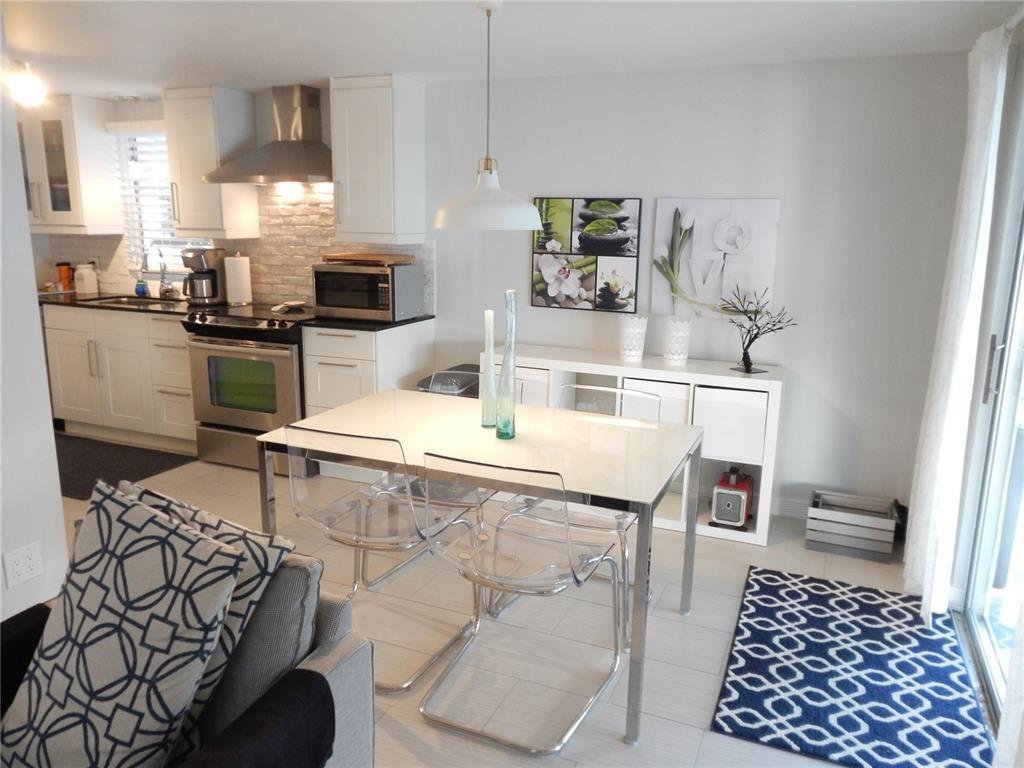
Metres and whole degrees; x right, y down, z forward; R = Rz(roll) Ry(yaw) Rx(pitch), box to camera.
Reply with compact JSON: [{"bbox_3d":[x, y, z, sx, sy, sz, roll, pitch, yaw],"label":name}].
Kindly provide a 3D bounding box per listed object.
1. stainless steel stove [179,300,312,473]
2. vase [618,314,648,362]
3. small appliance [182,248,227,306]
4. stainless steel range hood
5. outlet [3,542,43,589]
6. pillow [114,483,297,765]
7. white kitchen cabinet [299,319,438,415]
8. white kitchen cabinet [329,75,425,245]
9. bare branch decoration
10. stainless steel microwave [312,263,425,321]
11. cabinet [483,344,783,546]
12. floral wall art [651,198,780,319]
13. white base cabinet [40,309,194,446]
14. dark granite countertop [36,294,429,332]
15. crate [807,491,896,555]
[{"bbox_3d":[-1.397,0.023,4.448,0.784,0.931,0.664,6,13,22],"label":"stainless steel stove"},{"bbox_3d":[0.611,-0.226,3.745,0.147,0.216,0.147,6,14,22],"label":"vase"},{"bbox_3d":[-1.994,-0.694,4.789,0.185,0.356,0.250,11,16,39],"label":"small appliance"},{"bbox_3d":[-1.321,-1.426,4.257,0.760,0.540,0.485,6,14,22],"label":"stainless steel range hood"},{"bbox_3d":[-1.582,0.586,2.401,0.012,0.114,0.116,6,13,22],"label":"outlet"},{"bbox_3d":[-0.773,0.494,1.528,0.490,0.490,0.140,13,-25,22],"label":"pillow"},{"bbox_3d":[-0.794,0.087,4.241,0.455,0.874,0.629,6,13,22],"label":"white kitchen cabinet"},{"bbox_3d":[-0.737,-1.229,4.125,0.400,0.869,0.311,6,13,22],"label":"white kitchen cabinet"},{"bbox_3d":[1.151,-0.255,3.491,0.355,0.391,0.280,6,13,22],"label":"bare branch decoration"},{"bbox_3d":[-0.806,-0.530,4.209,0.519,0.296,0.360,6,13,22],"label":"stainless steel microwave"},{"bbox_3d":[0.585,0.266,3.827,1.487,0.789,0.390,6,13,22],"label":"cabinet"},{"bbox_3d":[1.001,-0.624,3.675,0.588,0.580,0.028,6,14,22],"label":"floral wall art"},{"bbox_3d":[-2.320,-0.085,4.869,1.256,0.854,0.629,6,13,22],"label":"white base cabinet"},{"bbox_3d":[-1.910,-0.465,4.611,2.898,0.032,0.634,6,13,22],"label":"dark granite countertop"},{"bbox_3d":[1.590,0.662,3.471,0.360,0.208,0.260,6,14,22],"label":"crate"}]

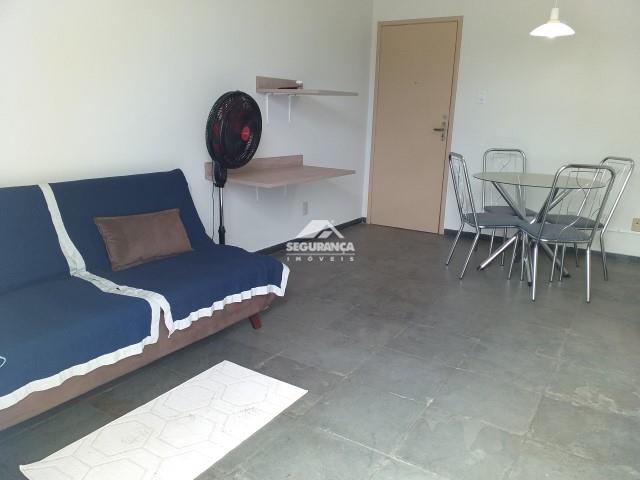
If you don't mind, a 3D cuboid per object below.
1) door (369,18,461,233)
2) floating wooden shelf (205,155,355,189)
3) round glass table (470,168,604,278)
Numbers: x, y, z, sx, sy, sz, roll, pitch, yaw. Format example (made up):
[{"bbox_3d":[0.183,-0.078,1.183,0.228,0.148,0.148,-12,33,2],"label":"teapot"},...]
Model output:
[{"bbox_3d":[0.970,-1.170,5.070,0.907,2.134,0.073,10,16,32],"label":"door"},{"bbox_3d":[-0.244,-0.563,3.816,0.594,0.125,1.232,10,16,32],"label":"floating wooden shelf"},{"bbox_3d":[1.621,-0.099,3.707,0.918,0.741,0.918,10,16,32],"label":"round glass table"}]

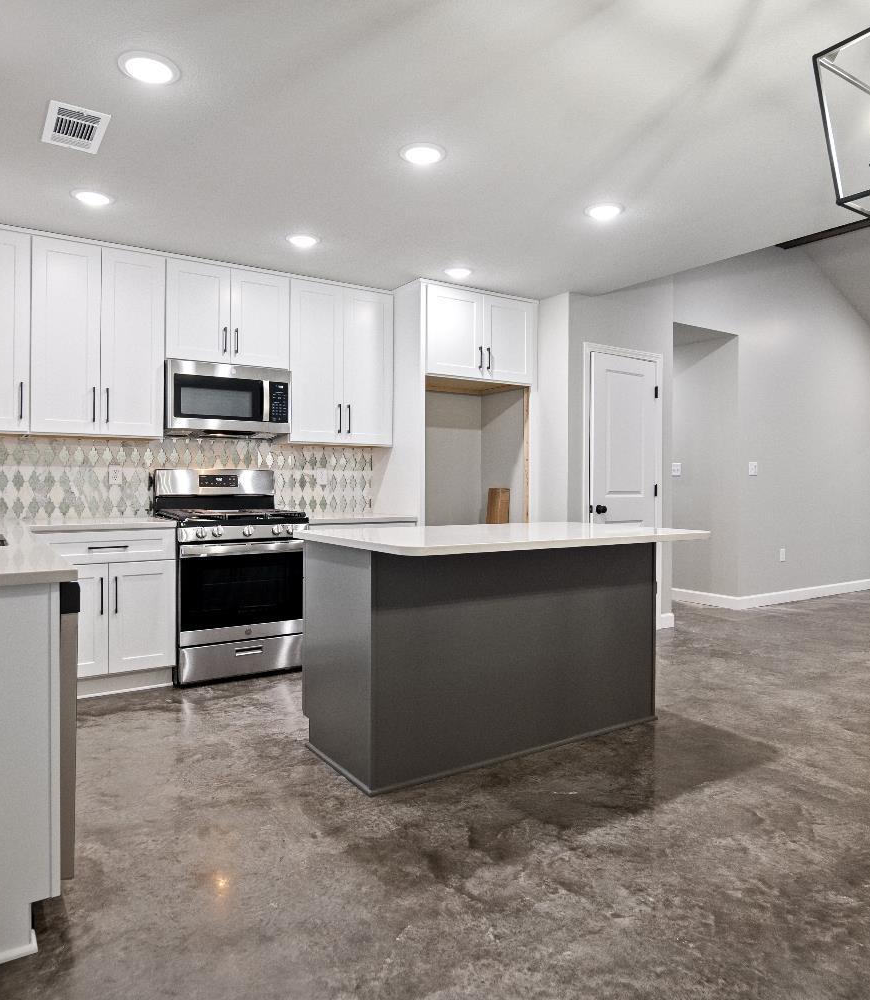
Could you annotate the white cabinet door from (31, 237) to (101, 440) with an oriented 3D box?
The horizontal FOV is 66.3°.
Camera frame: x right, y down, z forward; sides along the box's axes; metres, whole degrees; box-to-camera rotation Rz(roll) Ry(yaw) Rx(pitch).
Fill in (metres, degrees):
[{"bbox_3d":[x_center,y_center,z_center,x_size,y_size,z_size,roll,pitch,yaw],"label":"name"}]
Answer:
[{"bbox_3d":[-1.996,-0.882,3.615,0.327,1.042,0.025,-1,1,-34],"label":"white cabinet door"}]

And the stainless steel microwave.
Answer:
[{"bbox_3d":[-1.337,-0.622,4.253,0.760,0.417,0.370,0,1,-33],"label":"stainless steel microwave"}]

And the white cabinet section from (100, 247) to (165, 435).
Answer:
[{"bbox_3d":[-1.717,-0.885,3.802,0.345,1.042,0.025,-1,1,-34],"label":"white cabinet section"}]

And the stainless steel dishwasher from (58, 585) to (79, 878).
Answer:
[{"bbox_3d":[-1.298,0.616,1.750,0.605,0.826,0.600,0,1,-33],"label":"stainless steel dishwasher"}]

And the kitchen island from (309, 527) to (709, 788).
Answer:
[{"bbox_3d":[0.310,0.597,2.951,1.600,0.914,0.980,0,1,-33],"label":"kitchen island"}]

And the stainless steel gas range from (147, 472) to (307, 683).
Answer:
[{"bbox_3d":[-1.250,0.419,4.108,0.760,1.221,0.680,-1,1,-34],"label":"stainless steel gas range"}]

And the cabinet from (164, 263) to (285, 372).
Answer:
[{"bbox_3d":[-1.342,-1.132,4.233,0.762,0.586,0.341,-1,1,-34],"label":"cabinet"}]

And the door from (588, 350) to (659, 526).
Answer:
[{"bbox_3d":[1.413,-0.015,4.994,0.715,2.060,0.040,-1,1,-36],"label":"door"}]

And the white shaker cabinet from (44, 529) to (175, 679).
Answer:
[{"bbox_3d":[-1.884,0.573,3.772,0.673,0.826,0.617,0,1,-33],"label":"white shaker cabinet"}]

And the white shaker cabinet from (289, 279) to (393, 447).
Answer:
[{"bbox_3d":[-0.710,-0.896,4.682,0.763,1.060,0.324,0,1,-33],"label":"white shaker cabinet"}]

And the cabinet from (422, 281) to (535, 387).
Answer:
[{"bbox_3d":[0.140,-1.133,4.864,0.975,0.609,0.650,-1,1,-34],"label":"cabinet"}]

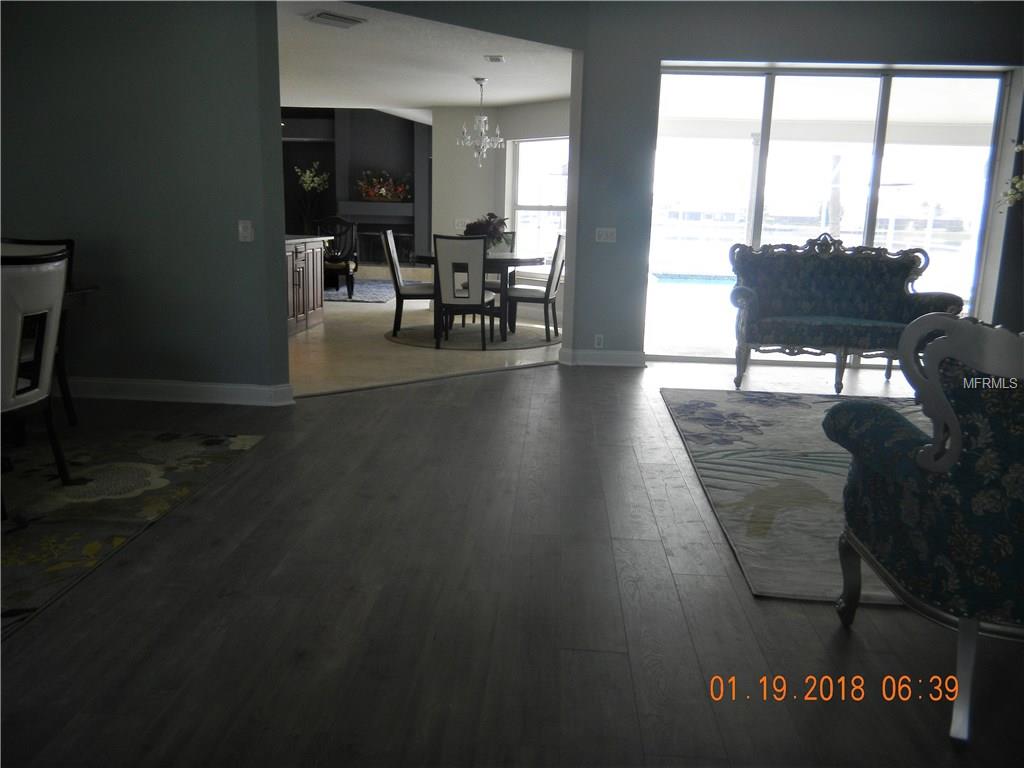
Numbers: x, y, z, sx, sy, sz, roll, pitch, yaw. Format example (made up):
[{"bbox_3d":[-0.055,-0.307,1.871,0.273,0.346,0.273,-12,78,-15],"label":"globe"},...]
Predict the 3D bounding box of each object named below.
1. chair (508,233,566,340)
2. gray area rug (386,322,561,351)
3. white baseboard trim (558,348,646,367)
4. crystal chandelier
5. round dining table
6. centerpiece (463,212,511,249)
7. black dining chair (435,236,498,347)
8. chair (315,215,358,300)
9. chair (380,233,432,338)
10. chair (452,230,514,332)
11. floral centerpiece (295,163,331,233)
[{"bbox_3d":[0.224,-0.947,8.081,0.630,1.000,0.480,5,13,15],"label":"chair"},{"bbox_3d":[-0.338,-0.486,8.224,1.820,0.012,1.820,2,12,3],"label":"gray area rug"},{"bbox_3d":[0.741,-0.209,6.763,0.720,0.133,0.060,2,12,3],"label":"white baseboard trim"},{"bbox_3d":[-0.290,-2.465,7.799,0.440,0.800,0.440,2,12,3],"label":"crystal chandelier"},{"bbox_3d":[-0.338,-0.862,8.144,1.270,0.780,1.270,1,12,0],"label":"round dining table"},{"bbox_3d":[-0.244,-1.441,8.015,0.470,0.420,0.450,2,12,3],"label":"centerpiece"},{"bbox_3d":[-0.419,-0.835,7.484,0.480,1.000,0.630,2,12,5],"label":"black dining chair"},{"bbox_3d":[-2.433,-1.723,11.252,0.640,1.060,0.600,0,12,-8],"label":"chair"},{"bbox_3d":[-0.911,-0.984,8.122,0.640,1.000,0.480,1,12,-1],"label":"chair"},{"bbox_3d":[-0.223,-1.117,8.820,0.480,1.000,0.630,4,12,13],"label":"chair"},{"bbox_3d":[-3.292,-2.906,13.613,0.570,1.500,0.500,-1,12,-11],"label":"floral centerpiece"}]

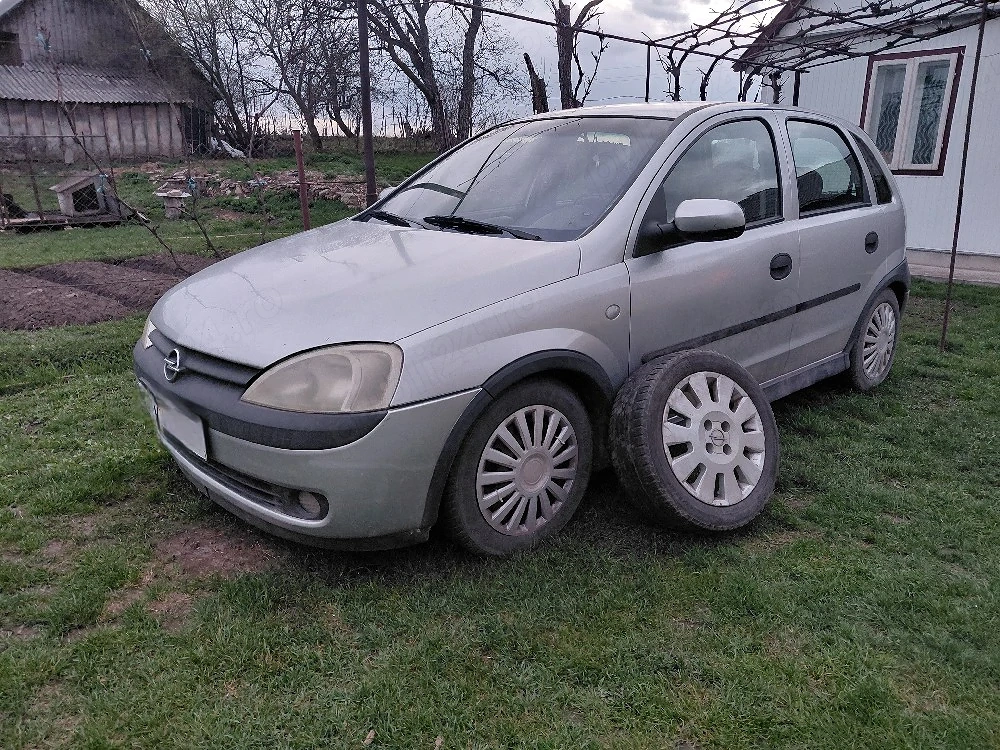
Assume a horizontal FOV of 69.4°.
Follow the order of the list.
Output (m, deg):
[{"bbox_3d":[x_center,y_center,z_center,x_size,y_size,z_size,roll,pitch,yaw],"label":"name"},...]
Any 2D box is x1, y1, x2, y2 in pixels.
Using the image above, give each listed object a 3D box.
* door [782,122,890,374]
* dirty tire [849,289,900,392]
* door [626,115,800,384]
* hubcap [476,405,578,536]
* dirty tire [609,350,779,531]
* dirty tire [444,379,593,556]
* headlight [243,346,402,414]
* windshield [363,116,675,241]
[{"bbox_3d":[1.518,-0.640,3.371,0.910,1.100,0.270,-14,20,-39],"label":"door"},{"bbox_3d":[1.919,-0.195,3.828,0.582,0.582,0.190,-14,20,-39],"label":"dirty tire"},{"bbox_3d":[0.771,-0.455,2.756,1.100,1.120,0.270,-14,20,-39],"label":"door"},{"bbox_3d":[0.084,0.290,2.214,0.413,0.413,0.050,-13,20,-37],"label":"hubcap"},{"bbox_3d":[0.637,0.216,2.351,0.582,0.582,0.190,-10,-7,-28],"label":"dirty tire"},{"bbox_3d":[0.030,0.272,2.273,0.582,0.582,0.190,-13,20,-37],"label":"dirty tire"},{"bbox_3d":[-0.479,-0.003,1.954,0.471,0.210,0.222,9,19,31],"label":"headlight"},{"bbox_3d":[0.022,-0.798,2.938,1.360,0.150,0.890,17,55,47],"label":"windshield"}]

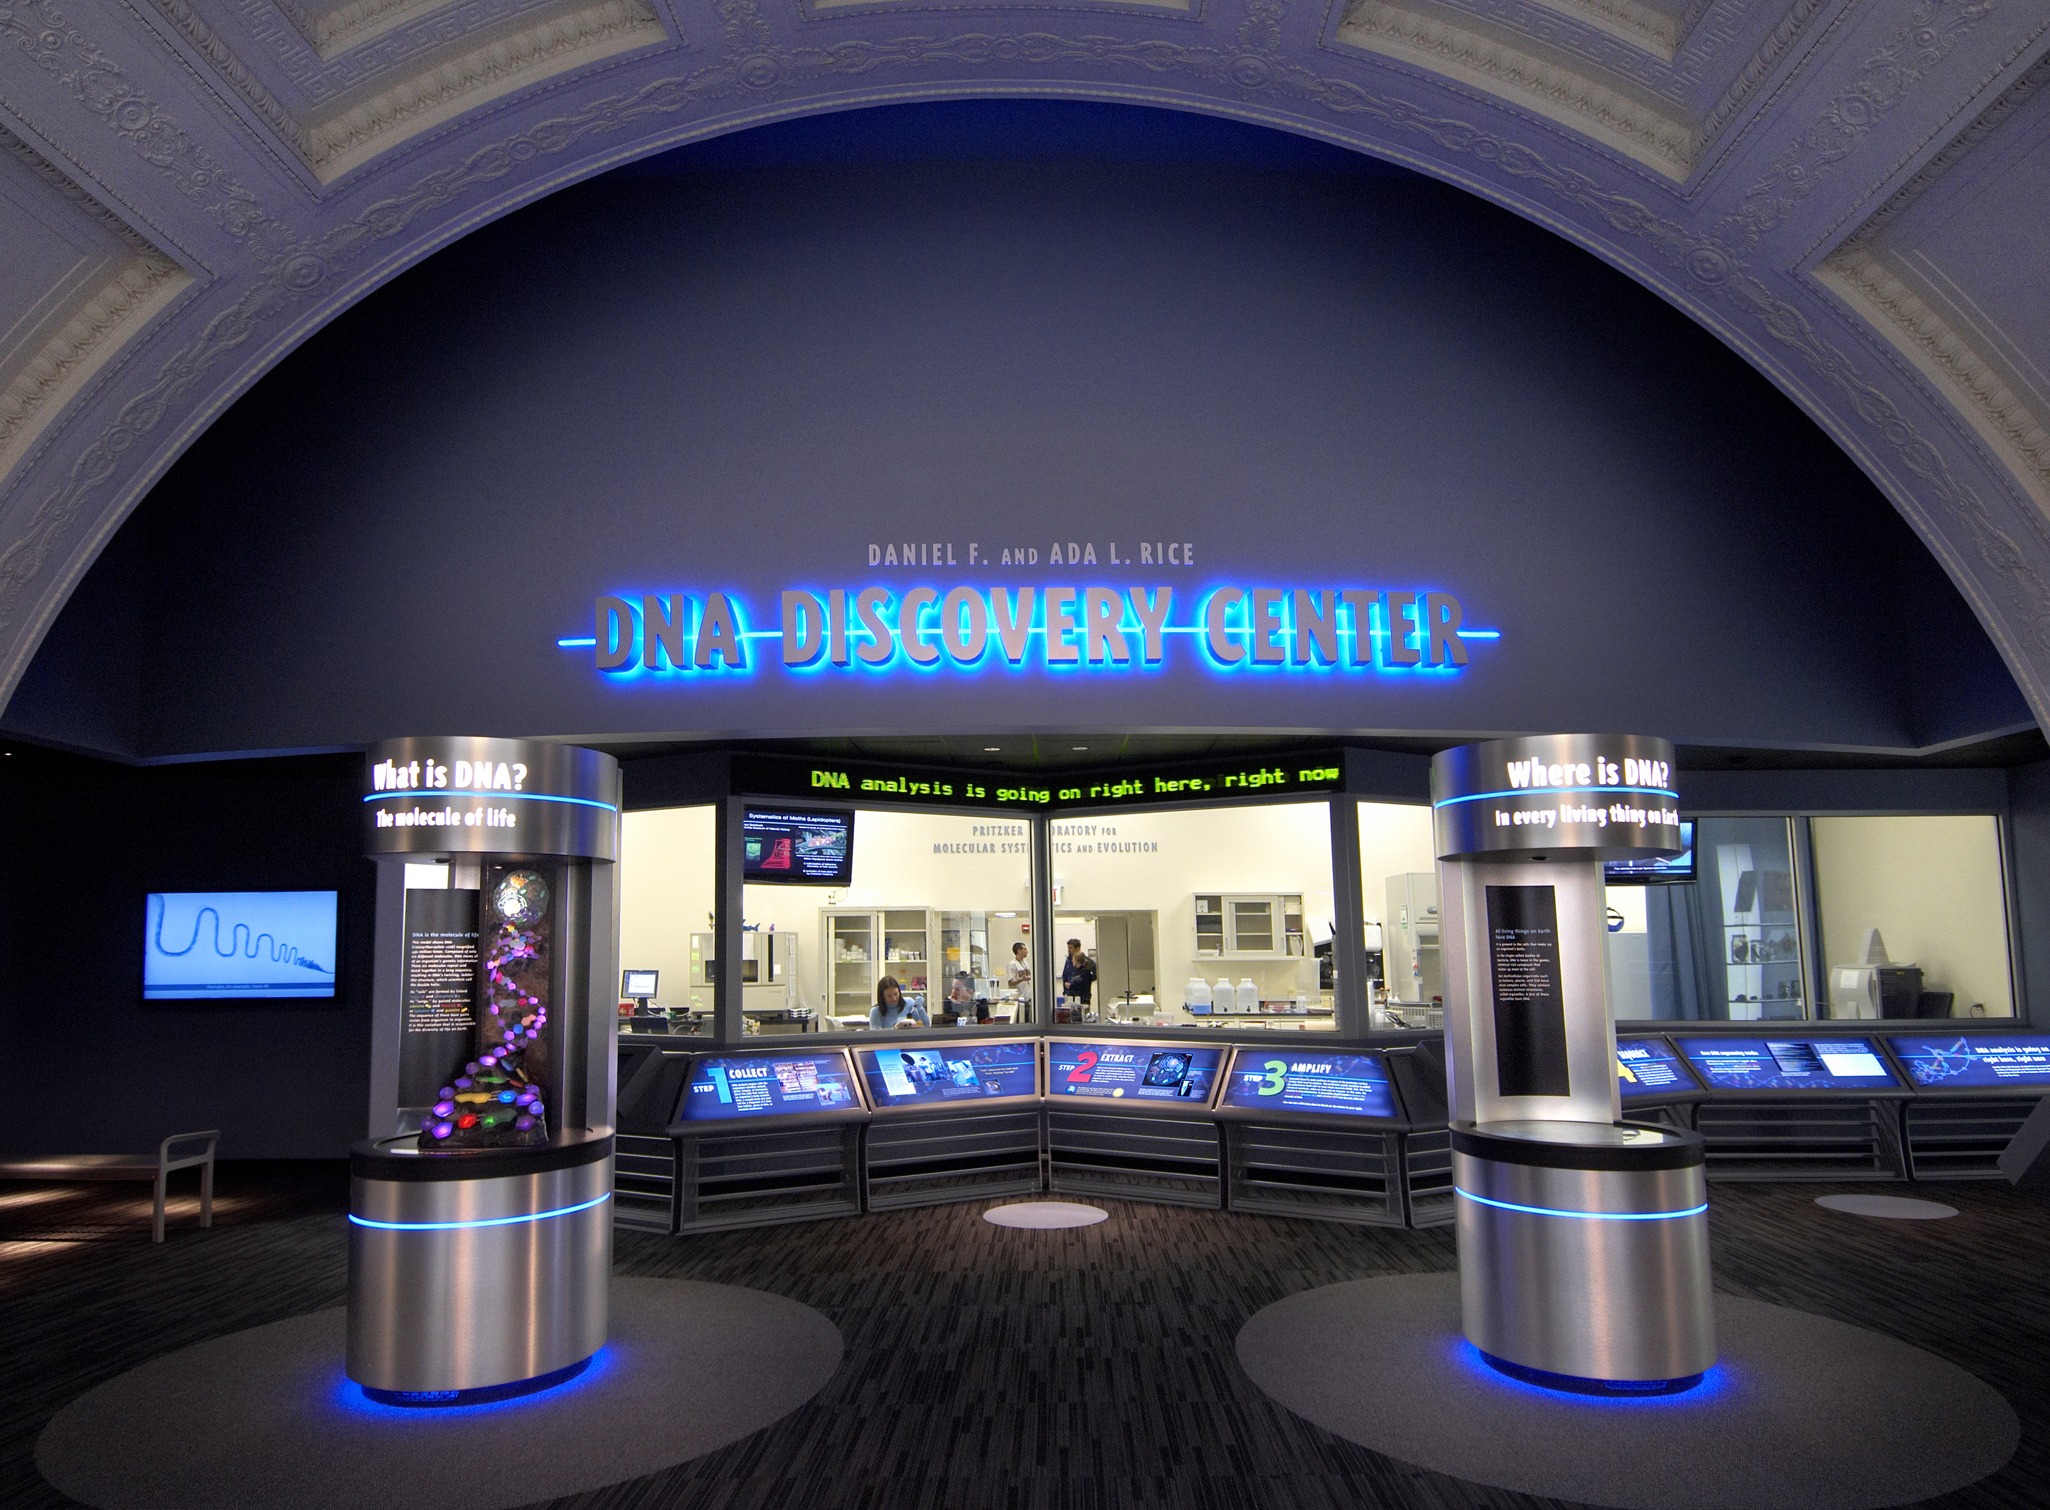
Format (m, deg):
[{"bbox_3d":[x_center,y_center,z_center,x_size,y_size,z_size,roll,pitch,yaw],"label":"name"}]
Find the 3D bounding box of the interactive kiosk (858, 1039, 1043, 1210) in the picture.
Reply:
[{"bbox_3d":[-0.451,2.477,7.783,1.290,1.000,0.500,3,-7,-27],"label":"interactive kiosk"}]

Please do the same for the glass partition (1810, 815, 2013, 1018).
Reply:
[{"bbox_3d":[6.757,1.233,8.639,1.419,1.530,0.050,-1,-7,1],"label":"glass partition"}]

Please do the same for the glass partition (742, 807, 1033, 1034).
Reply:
[{"bbox_3d":[-0.917,1.160,7.968,2.160,1.540,0.060,4,-10,-26],"label":"glass partition"}]

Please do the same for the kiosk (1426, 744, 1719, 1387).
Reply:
[{"bbox_3d":[2.228,1.189,4.674,0.950,2.480,0.950,-1,-6,0],"label":"kiosk"}]

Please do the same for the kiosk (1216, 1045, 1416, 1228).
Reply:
[{"bbox_3d":[1.836,2.329,7.025,1.170,0.950,0.520,-6,-10,28],"label":"kiosk"}]

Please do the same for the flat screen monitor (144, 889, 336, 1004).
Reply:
[{"bbox_3d":[-5.946,1.454,8.649,1.500,0.860,0.100,-1,-9,0],"label":"flat screen monitor"}]

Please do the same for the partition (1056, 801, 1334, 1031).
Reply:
[{"bbox_3d":[1.134,1.170,8.071,2.081,1.547,0.050,-4,-7,26],"label":"partition"}]

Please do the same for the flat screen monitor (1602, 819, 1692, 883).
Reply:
[{"bbox_3d":[4.685,0.743,8.650,0.820,0.500,0.100,-1,-9,0],"label":"flat screen monitor"}]

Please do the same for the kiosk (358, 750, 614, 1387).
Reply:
[{"bbox_3d":[-2.222,1.239,4.704,0.950,2.480,0.950,-1,-6,0],"label":"kiosk"}]

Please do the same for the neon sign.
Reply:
[{"bbox_3d":[0.038,-0.782,7.136,5.764,0.535,0.220,-1,-6,0],"label":"neon sign"}]

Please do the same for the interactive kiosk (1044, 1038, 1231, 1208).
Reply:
[{"bbox_3d":[0.717,2.461,7.758,1.290,1.000,0.500,-4,-7,27],"label":"interactive kiosk"}]

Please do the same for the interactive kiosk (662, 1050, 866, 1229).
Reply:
[{"bbox_3d":[-1.631,2.367,7.036,1.200,0.950,0.520,4,-10,-26],"label":"interactive kiosk"}]

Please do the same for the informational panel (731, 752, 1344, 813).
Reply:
[{"bbox_3d":[0.093,0.201,8.050,4.100,0.290,1.100,-1,-9,1],"label":"informational panel"}]

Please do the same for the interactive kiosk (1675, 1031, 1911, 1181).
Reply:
[{"bbox_3d":[5.437,2.471,8.087,1.360,1.000,0.500,-1,-7,2],"label":"interactive kiosk"}]

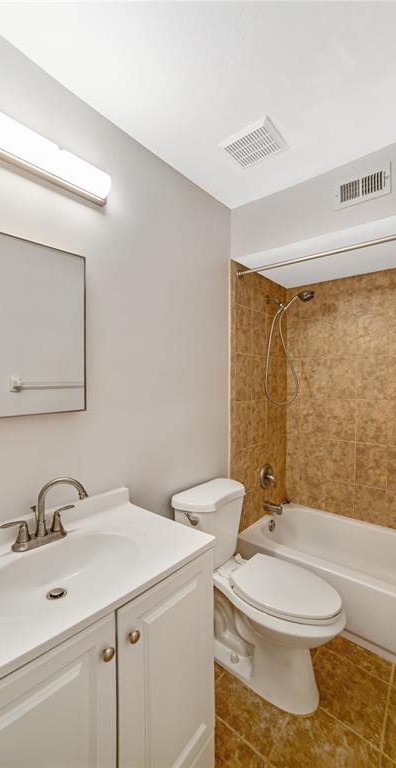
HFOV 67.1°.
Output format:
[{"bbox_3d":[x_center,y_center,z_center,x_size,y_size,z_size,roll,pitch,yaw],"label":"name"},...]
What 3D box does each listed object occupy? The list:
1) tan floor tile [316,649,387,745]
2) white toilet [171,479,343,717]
[{"bbox_3d":[0.644,1.333,1.292,0.297,0.010,0.297,0,0,41],"label":"tan floor tile"},{"bbox_3d":[0.284,0.958,1.420,0.767,0.751,0.430,1,1,41],"label":"white toilet"}]

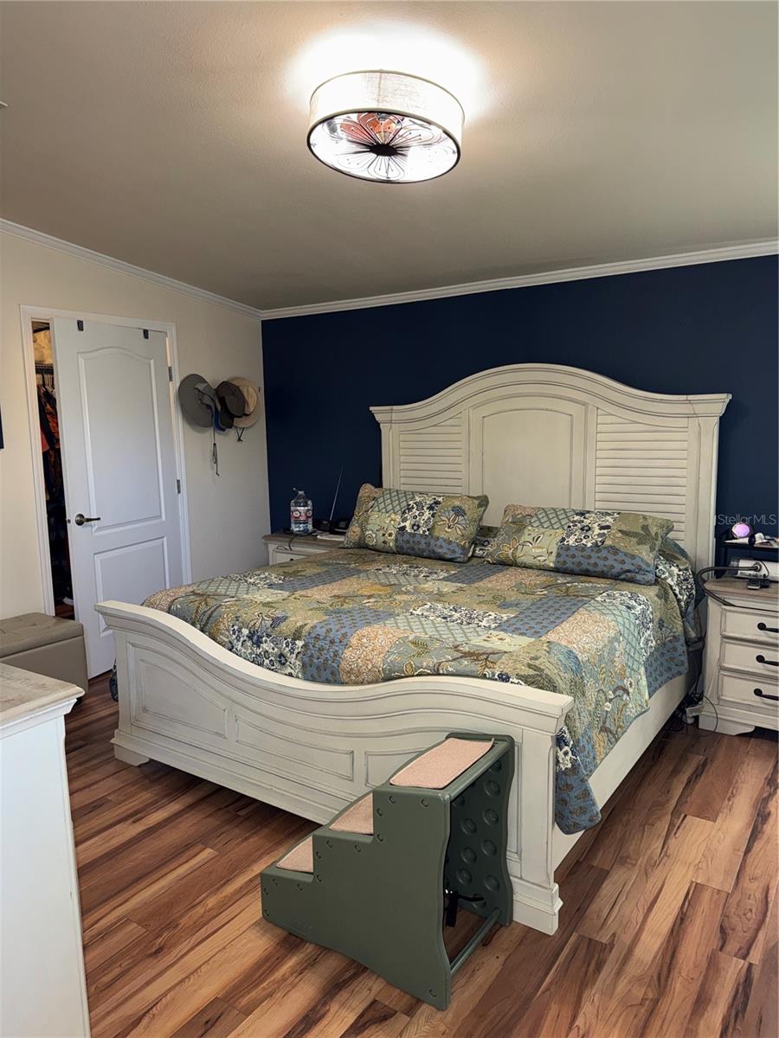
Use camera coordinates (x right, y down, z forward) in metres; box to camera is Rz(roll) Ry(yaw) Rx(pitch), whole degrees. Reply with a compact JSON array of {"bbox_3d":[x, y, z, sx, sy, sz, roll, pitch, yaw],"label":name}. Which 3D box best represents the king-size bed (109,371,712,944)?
[{"bbox_3d":[0.208,0.122,3.360,2.157,1.759,2.166,4,9,34],"label":"king-size bed"}]

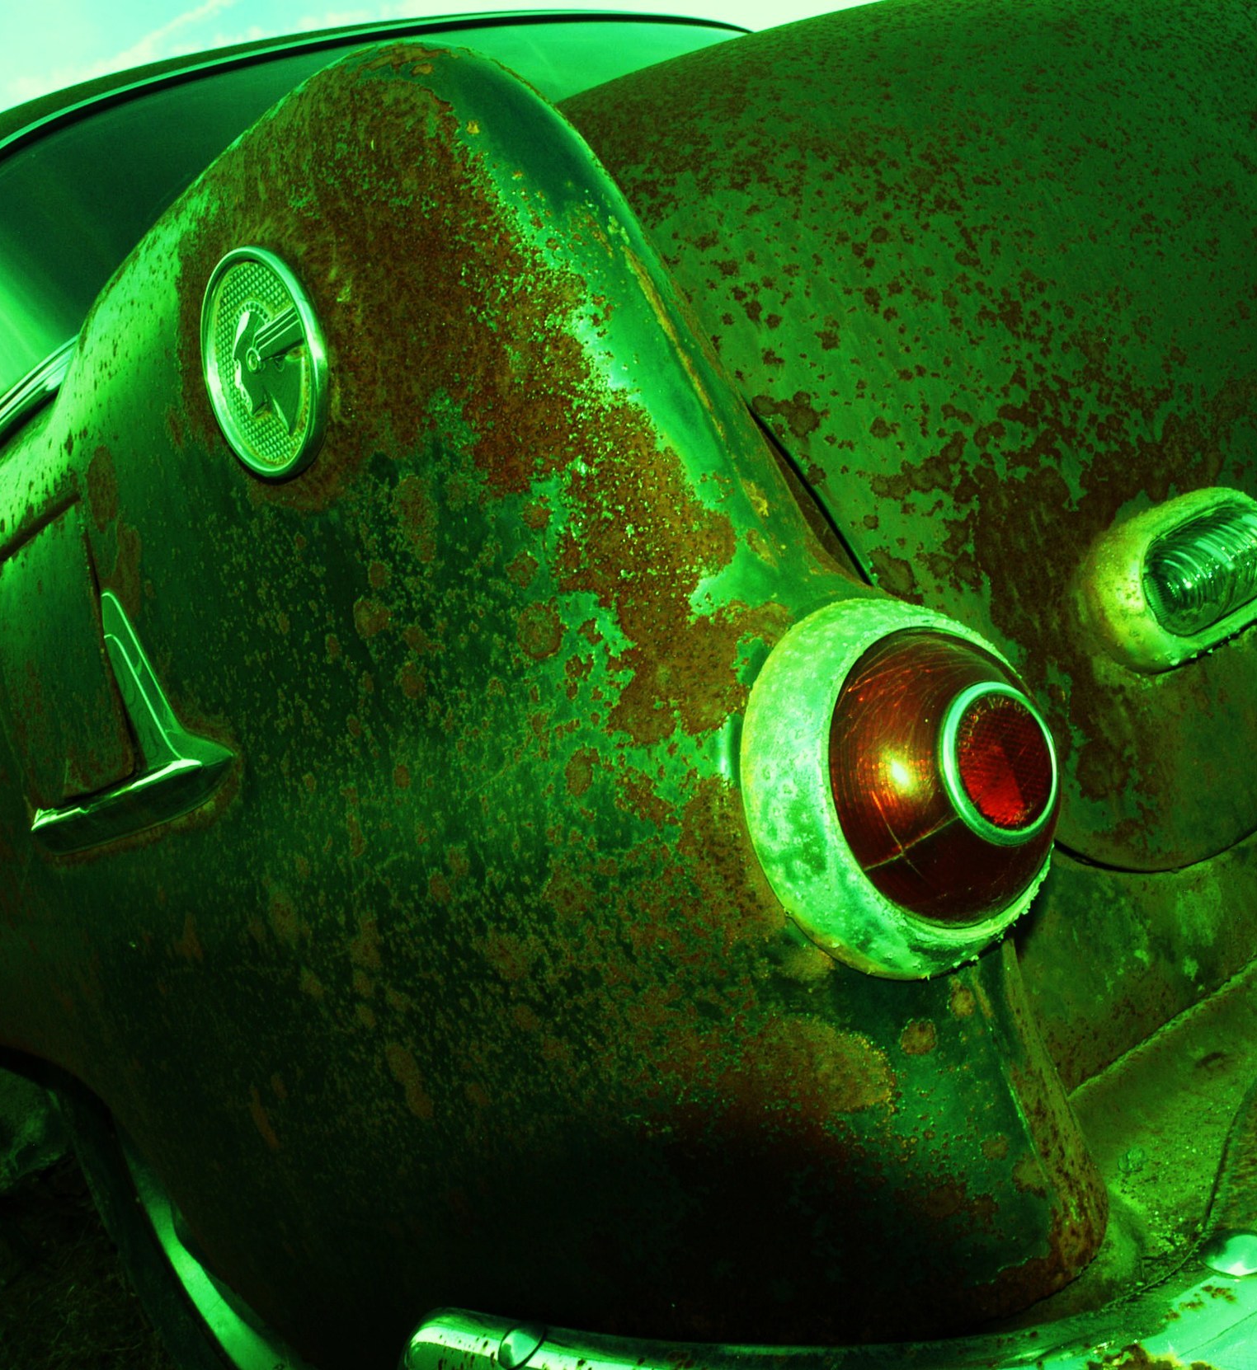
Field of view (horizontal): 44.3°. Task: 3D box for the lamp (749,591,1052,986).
[{"bbox_3d":[0.130,0.037,0.622,0.160,0.160,0.070,-23,3,-33],"label":"lamp"}]

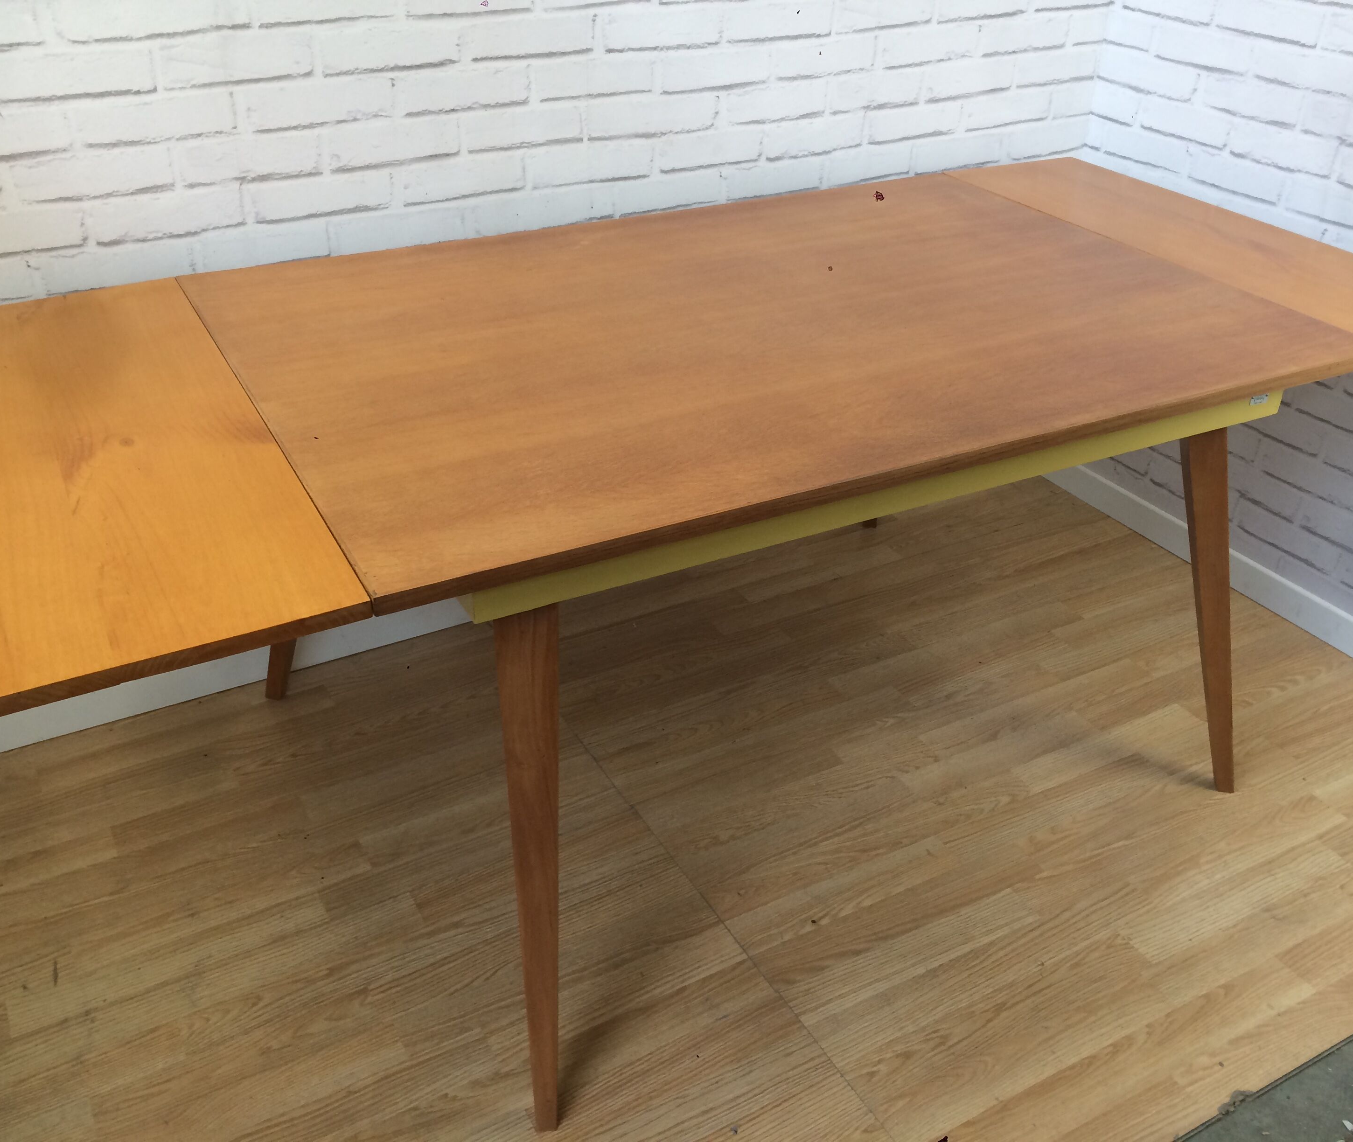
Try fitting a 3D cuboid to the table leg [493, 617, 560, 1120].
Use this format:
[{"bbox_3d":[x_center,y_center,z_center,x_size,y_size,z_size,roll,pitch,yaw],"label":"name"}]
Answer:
[{"bbox_3d":[-0.157,0.327,1.383,0.055,0.652,0.055,5,16,16],"label":"table leg"}]

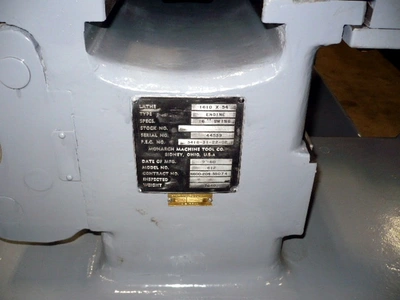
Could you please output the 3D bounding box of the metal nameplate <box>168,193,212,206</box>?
[{"bbox_3d":[-0.012,0.062,0.506,0.055,0.019,0.002,0,26,-1],"label":"metal nameplate"}]

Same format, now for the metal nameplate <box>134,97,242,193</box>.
[{"bbox_3d":[-0.014,-0.003,0.475,0.125,0.125,0.002,0,26,-1],"label":"metal nameplate"}]

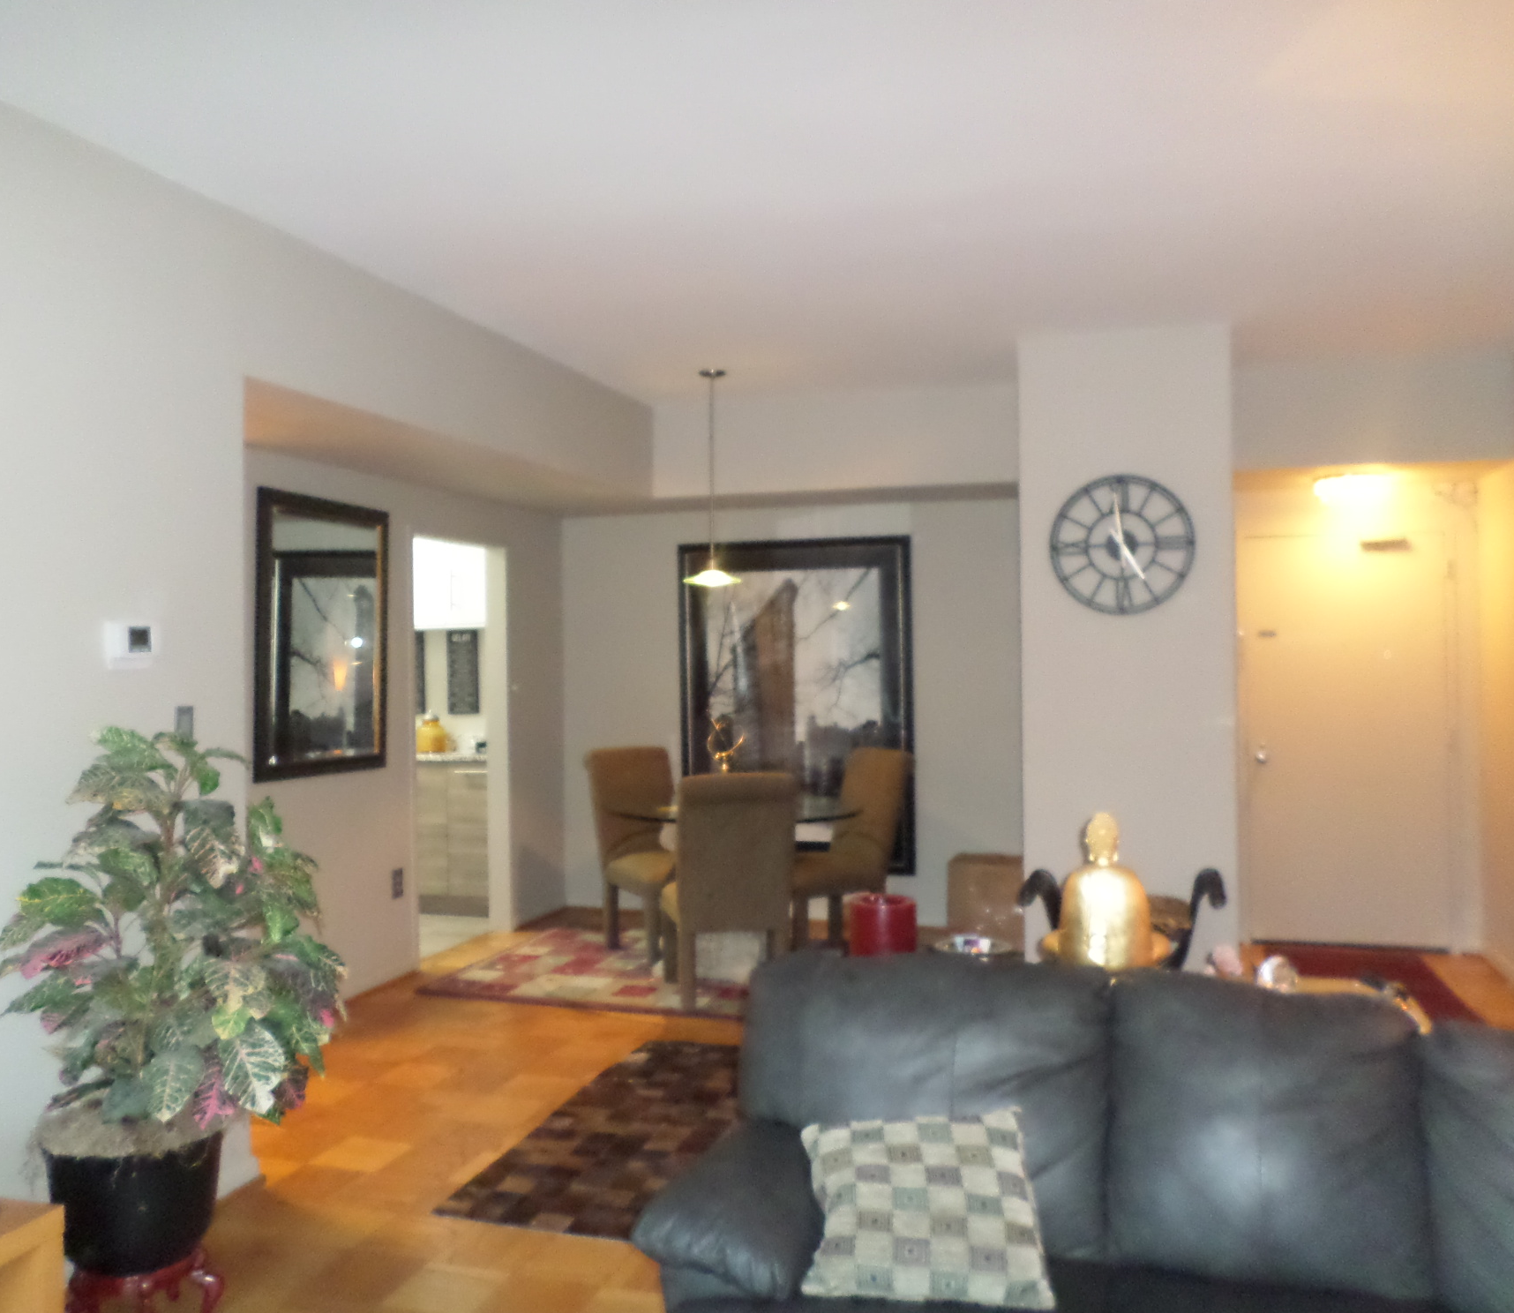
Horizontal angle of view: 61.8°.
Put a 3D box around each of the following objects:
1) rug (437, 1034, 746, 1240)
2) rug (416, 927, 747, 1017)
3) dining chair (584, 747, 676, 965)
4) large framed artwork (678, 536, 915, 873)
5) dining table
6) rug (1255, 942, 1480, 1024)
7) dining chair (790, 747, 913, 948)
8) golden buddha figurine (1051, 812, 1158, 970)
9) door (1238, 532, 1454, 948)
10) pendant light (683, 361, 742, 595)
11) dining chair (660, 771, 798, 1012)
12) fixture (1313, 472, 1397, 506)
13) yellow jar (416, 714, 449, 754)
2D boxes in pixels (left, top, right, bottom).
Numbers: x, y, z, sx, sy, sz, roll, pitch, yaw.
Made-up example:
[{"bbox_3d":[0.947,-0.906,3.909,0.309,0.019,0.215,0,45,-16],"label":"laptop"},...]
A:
[{"bbox_3d":[0.437,1.455,3.747,2.250,0.012,1.530,-1,0,18],"label":"rug"},{"bbox_3d":[-0.269,1.449,5.877,2.100,0.012,1.400,0,0,18],"label":"rug"},{"bbox_3d":[-0.470,0.967,6.338,0.490,0.990,0.640,-1,0,-34],"label":"dining chair"},{"bbox_3d":[0.203,0.266,6.901,1.323,1.788,0.050,-1,0,18],"label":"large framed artwork"},{"bbox_3d":[-0.058,1.082,5.961,1.210,0.755,1.210,-1,0,18],"label":"dining table"},{"bbox_3d":[2.627,1.429,5.467,0.720,0.012,1.560,0,0,18],"label":"rug"},{"bbox_3d":[0.362,0.954,6.178,0.640,0.985,0.470,-1,0,-25],"label":"dining chair"},{"bbox_3d":[0.782,0.546,2.830,0.280,0.385,0.200,0,0,18],"label":"golden buddha figurine"},{"bbox_3d":[2.914,0.413,6.261,0.915,2.030,0.050,0,0,18],"label":"door"},{"bbox_3d":[-0.195,-0.803,5.697,0.250,0.995,0.250,-1,0,0],"label":"pendant light"},{"bbox_3d":[-0.117,0.966,5.443,0.490,0.990,0.630,-1,0,-9],"label":"dining chair"},{"bbox_3d":[2.777,-0.772,5.869,0.360,0.120,0.360,-1,0,19],"label":"fixture"},{"bbox_3d":[-1.944,0.455,7.550,0.186,0.238,0.186,-1,0,0],"label":"yellow jar"}]

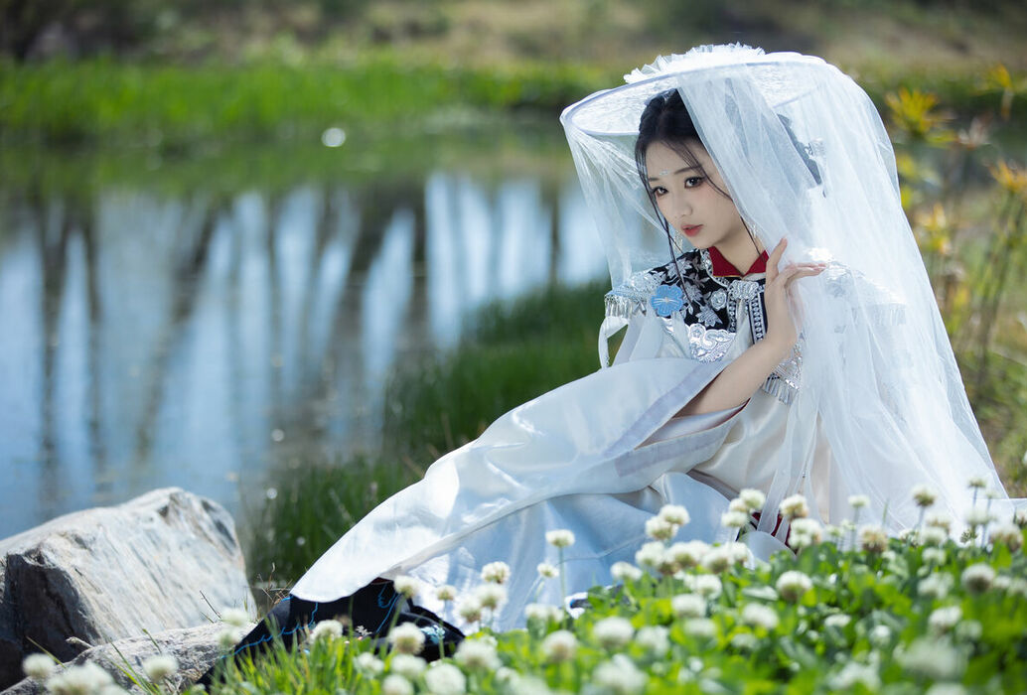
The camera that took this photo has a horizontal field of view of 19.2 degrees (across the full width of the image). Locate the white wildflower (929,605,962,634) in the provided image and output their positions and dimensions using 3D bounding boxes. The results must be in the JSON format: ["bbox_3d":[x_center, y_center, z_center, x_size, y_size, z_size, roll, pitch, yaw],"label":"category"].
[{"bbox_3d":[0.513,0.324,3.614,0.037,0.031,0.037,0,7,0],"label":"white wildflower"}]

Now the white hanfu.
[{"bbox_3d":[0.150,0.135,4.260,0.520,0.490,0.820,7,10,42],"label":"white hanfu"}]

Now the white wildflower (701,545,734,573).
[{"bbox_3d":[0.257,0.267,3.850,0.041,0.033,0.039,0,7,0],"label":"white wildflower"}]

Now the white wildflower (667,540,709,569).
[{"bbox_3d":[0.254,0.300,4.400,0.059,0.039,0.049,0,6,0],"label":"white wildflower"}]

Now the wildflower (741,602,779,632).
[{"bbox_3d":[0.317,0.347,3.920,0.045,0.037,0.043,0,7,0],"label":"wildflower"}]

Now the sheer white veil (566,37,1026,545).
[{"bbox_3d":[0.427,-0.078,4.750,0.530,0.760,0.490,6,9,38],"label":"sheer white veil"}]

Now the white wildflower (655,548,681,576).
[{"bbox_3d":[0.202,0.279,3.949,0.031,0.034,0.031,0,7,0],"label":"white wildflower"}]

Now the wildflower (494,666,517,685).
[{"bbox_3d":[-0.009,0.407,3.780,0.026,0.021,0.026,0,7,0],"label":"wildflower"}]

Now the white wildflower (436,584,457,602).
[{"bbox_3d":[-0.090,0.331,4.100,0.028,0.022,0.027,0,7,0],"label":"white wildflower"}]

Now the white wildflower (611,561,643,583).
[{"bbox_3d":[0.158,0.314,4.250,0.043,0.032,0.042,0,7,0],"label":"white wildflower"}]

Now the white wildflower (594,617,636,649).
[{"bbox_3d":[0.127,0.363,3.870,0.051,0.041,0.050,0,7,0],"label":"white wildflower"}]

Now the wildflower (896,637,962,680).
[{"bbox_3d":[0.403,0.302,2.950,0.051,0.034,0.050,0,7,0],"label":"wildflower"}]

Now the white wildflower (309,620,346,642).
[{"bbox_3d":[-0.254,0.388,4.150,0.050,0.031,0.049,0,7,0],"label":"white wildflower"}]

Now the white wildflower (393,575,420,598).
[{"bbox_3d":[-0.134,0.299,3.802,0.030,0.028,0.030,0,7,0],"label":"white wildflower"}]

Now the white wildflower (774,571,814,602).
[{"bbox_3d":[0.378,0.322,4.100,0.049,0.042,0.049,0,6,0],"label":"white wildflower"}]

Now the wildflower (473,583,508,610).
[{"bbox_3d":[-0.029,0.306,3.746,0.038,0.033,0.038,0,7,0],"label":"wildflower"}]

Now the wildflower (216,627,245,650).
[{"bbox_3d":[-0.381,0.392,4.100,0.036,0.031,0.036,0,6,0],"label":"wildflower"}]

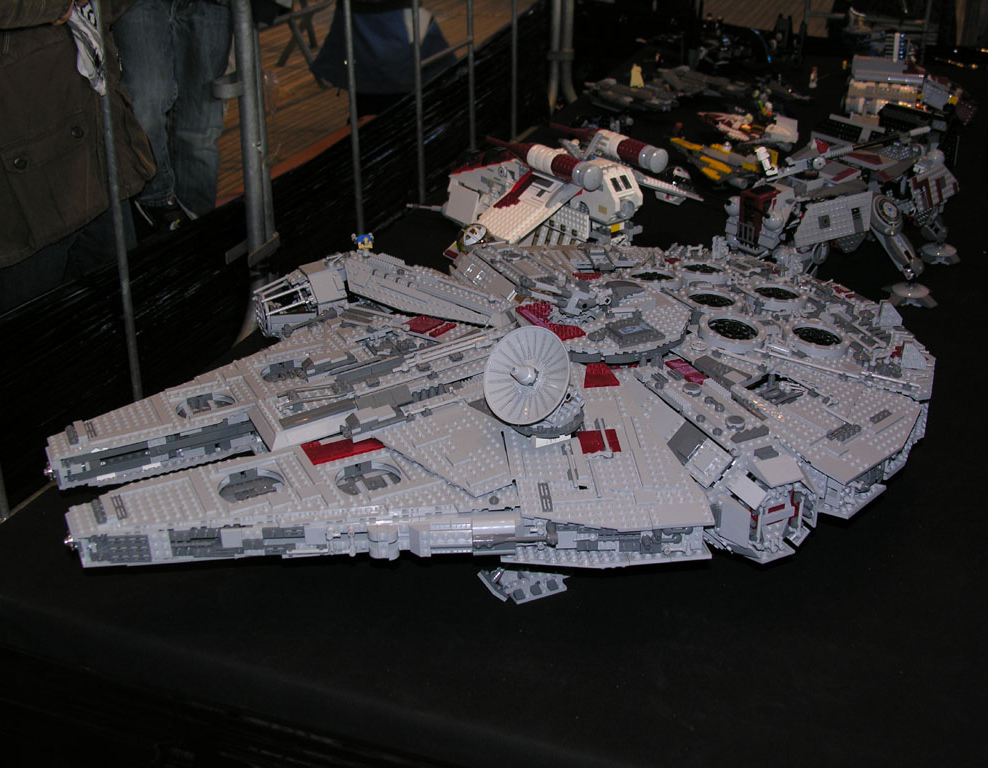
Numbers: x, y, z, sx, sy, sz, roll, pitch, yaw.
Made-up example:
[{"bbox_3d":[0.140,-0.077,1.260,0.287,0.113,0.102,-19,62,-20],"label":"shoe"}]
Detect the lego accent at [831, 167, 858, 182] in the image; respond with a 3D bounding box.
[{"bbox_3d":[0.449,-0.268,1.630,0.042,0.005,0.013,-18,33,-30],"label":"lego accent"}]

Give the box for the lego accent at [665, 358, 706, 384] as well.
[{"bbox_3d":[0.165,-0.011,1.092,0.016,0.005,0.045,-13,30,-22],"label":"lego accent"}]

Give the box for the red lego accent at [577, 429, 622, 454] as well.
[{"bbox_3d":[0.086,0.048,1.032,0.032,0.005,0.030,-4,37,-4],"label":"red lego accent"}]

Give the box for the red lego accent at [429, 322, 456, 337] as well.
[{"bbox_3d":[-0.049,-0.051,1.221,0.009,0.005,0.032,13,31,40],"label":"red lego accent"}]

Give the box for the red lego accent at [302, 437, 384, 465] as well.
[{"bbox_3d":[-0.129,0.054,1.085,0.064,0.005,0.037,-14,32,-22],"label":"red lego accent"}]

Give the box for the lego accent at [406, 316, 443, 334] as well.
[{"bbox_3d":[-0.069,-0.056,1.241,0.033,0.005,0.031,13,31,40],"label":"lego accent"}]

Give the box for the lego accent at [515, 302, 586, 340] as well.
[{"bbox_3d":[0.053,-0.056,1.156,0.037,0.006,0.076,-13,30,-22],"label":"lego accent"}]

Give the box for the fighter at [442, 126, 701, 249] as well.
[{"bbox_3d":[0.077,-0.268,1.739,0.390,0.185,0.380,-19,34,-32],"label":"fighter"}]

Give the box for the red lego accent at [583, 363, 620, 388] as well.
[{"bbox_3d":[0.094,-0.007,1.105,0.032,0.005,0.036,-4,37,-4],"label":"red lego accent"}]

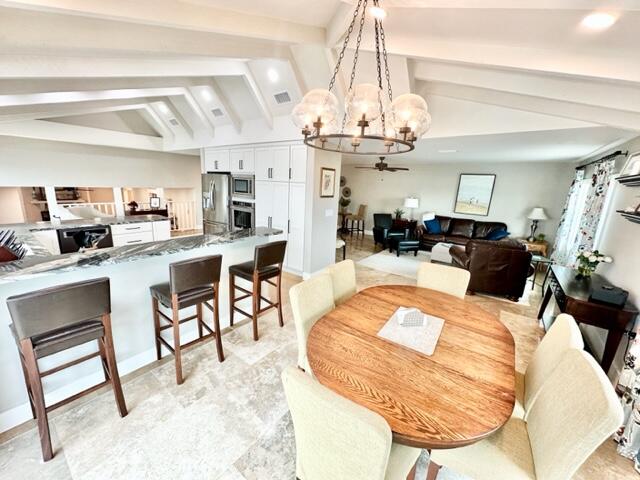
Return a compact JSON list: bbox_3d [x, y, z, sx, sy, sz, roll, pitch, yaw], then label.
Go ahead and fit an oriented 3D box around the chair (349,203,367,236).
[{"bbox_3d":[1.256,-0.641,8.916,0.540,1.110,0.460,11,14,34],"label":"chair"}]

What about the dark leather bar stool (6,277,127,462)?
[{"bbox_3d":[-1.700,0.752,1.749,0.500,1.050,0.440,11,14,34],"label":"dark leather bar stool"}]

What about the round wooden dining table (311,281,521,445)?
[{"bbox_3d":[0.597,0.986,1.874,1.210,0.760,1.730,11,14,34],"label":"round wooden dining table"}]

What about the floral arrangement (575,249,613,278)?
[{"bbox_3d":[2.914,0.251,2.768,0.280,0.330,0.280,11,15,35],"label":"floral arrangement"}]

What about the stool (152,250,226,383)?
[{"bbox_3d":[-1.177,0.622,2.306,0.500,1.030,0.440,11,15,35],"label":"stool"}]

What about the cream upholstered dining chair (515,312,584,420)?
[{"bbox_3d":[1.235,0.940,1.751,0.600,0.960,0.480,11,14,34],"label":"cream upholstered dining chair"}]

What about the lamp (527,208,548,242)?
[{"bbox_3d":[5.085,-0.362,6.078,0.370,0.770,0.370,11,15,35],"label":"lamp"}]

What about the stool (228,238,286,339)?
[{"bbox_3d":[-0.710,0.508,2.939,0.500,1.030,0.440,11,15,35],"label":"stool"}]

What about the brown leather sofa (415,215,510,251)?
[{"bbox_3d":[3.818,-0.061,7.140,2.140,0.950,0.940,11,14,34],"label":"brown leather sofa"}]

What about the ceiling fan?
[{"bbox_3d":[1.605,-1.948,6.653,1.380,0.370,1.380,11,15,35],"label":"ceiling fan"}]

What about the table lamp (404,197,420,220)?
[{"bbox_3d":[2.755,-0.957,7.845,0.420,0.710,0.420,11,14,34],"label":"table lamp"}]

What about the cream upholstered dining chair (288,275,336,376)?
[{"bbox_3d":[0.142,0.852,1.919,0.600,0.960,0.480,11,14,34],"label":"cream upholstered dining chair"}]

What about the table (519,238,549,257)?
[{"bbox_3d":[4.945,0.305,6.164,0.580,0.590,0.580,11,15,35],"label":"table"}]

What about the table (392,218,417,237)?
[{"bbox_3d":[2.618,-0.288,8.227,0.700,0.670,0.550,11,15,35],"label":"table"}]

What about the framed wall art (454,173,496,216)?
[{"bbox_3d":[4.319,-1.260,7.216,0.850,1.120,0.040,11,14,34],"label":"framed wall art"}]

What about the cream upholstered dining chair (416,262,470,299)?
[{"bbox_3d":[0.911,0.770,2.192,0.470,0.980,0.600,11,15,35],"label":"cream upholstered dining chair"}]

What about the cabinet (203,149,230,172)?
[{"bbox_3d":[-2.083,-1.780,5.926,0.960,0.480,0.600,11,15,35],"label":"cabinet"}]

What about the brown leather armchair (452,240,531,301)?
[{"bbox_3d":[2.894,0.411,4.481,0.980,0.900,0.920,6,13,17],"label":"brown leather armchair"}]

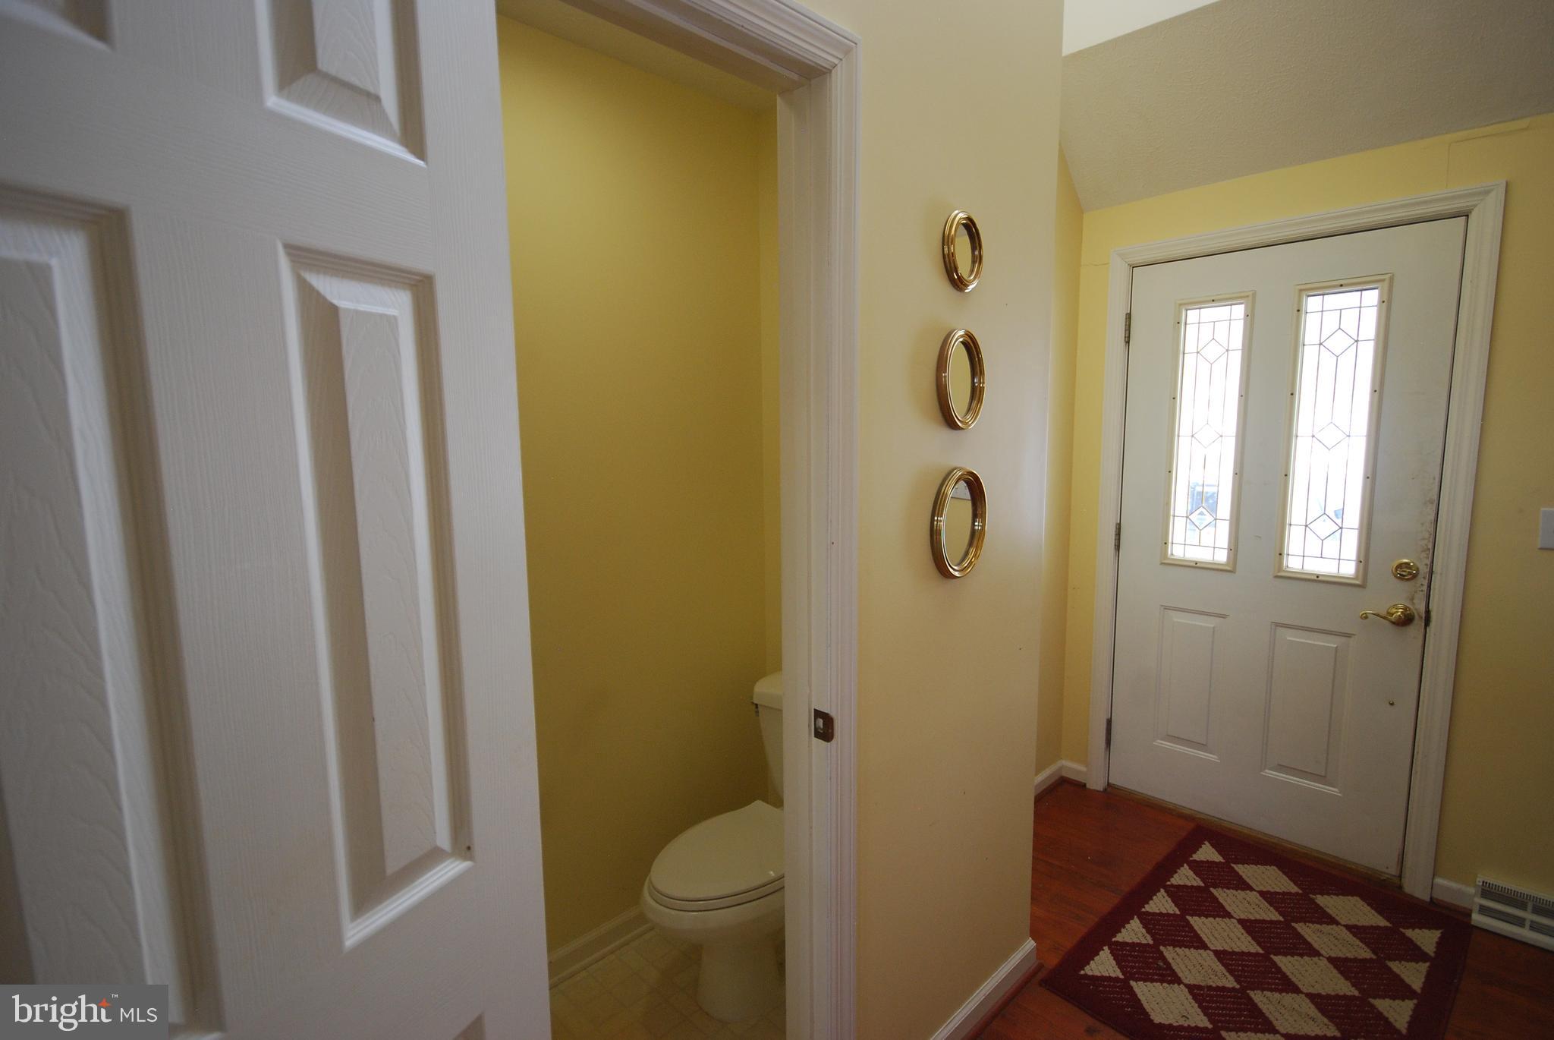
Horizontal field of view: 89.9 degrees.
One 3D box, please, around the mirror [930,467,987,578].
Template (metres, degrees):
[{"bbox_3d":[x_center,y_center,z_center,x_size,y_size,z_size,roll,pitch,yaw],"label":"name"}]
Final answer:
[{"bbox_3d":[0.405,0.008,1.694,0.025,0.243,0.212,7,10,44],"label":"mirror"}]

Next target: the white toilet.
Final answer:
[{"bbox_3d":[-0.026,0.886,2.083,0.450,0.720,0.760,7,10,44],"label":"white toilet"}]

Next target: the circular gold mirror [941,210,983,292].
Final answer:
[{"bbox_3d":[0.392,-0.558,1.614,0.025,0.165,0.143,7,10,44],"label":"circular gold mirror"}]

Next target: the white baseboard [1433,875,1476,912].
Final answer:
[{"bbox_3d":[2.059,1.144,2.368,0.096,0.077,0.016,7,10,44],"label":"white baseboard"}]

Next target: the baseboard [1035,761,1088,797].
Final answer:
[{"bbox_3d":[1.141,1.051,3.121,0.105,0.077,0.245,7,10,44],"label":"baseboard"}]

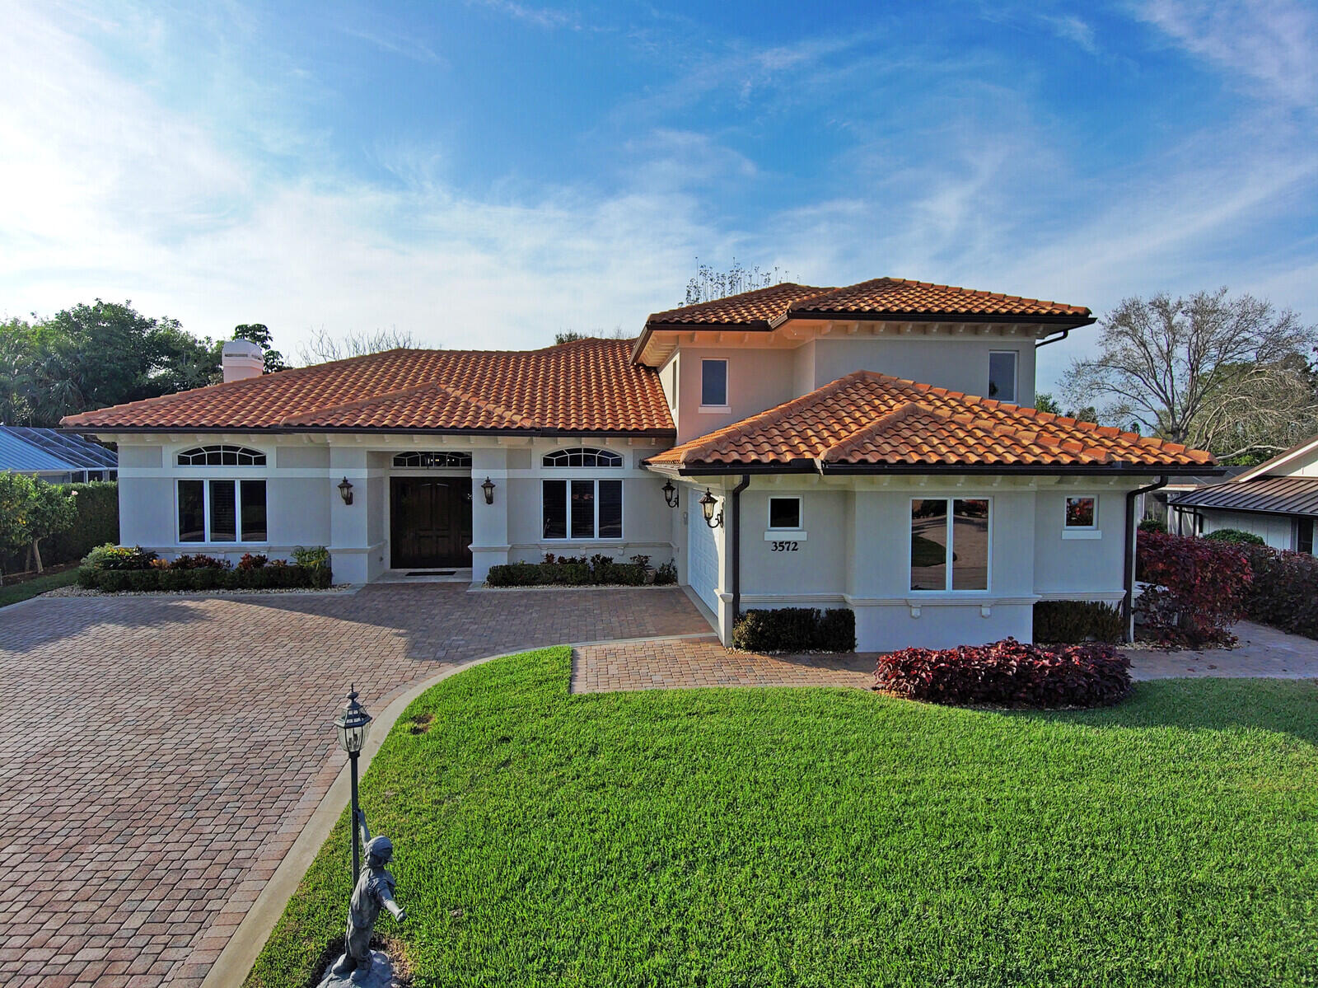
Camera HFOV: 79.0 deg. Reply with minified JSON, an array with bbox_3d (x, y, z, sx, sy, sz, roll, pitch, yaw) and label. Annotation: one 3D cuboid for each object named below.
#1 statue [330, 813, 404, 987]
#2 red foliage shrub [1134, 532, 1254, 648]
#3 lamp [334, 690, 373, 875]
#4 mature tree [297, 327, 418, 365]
[{"bbox_3d":[-1.830,2.580,5.087,0.380,1.080,0.470,-3,4,-44],"label":"statue"},{"bbox_3d":[9.100,1.576,13.900,1.850,1.730,1.450,0,3,-6],"label":"red foliage shrub"},{"bbox_3d":[-1.970,2.137,5.187,0.245,1.820,0.235,-1,3,-21],"label":"lamp"},{"bbox_3d":[-13.300,-3.050,35.900,6.800,8.700,6.500,0,3,-6],"label":"mature tree"}]

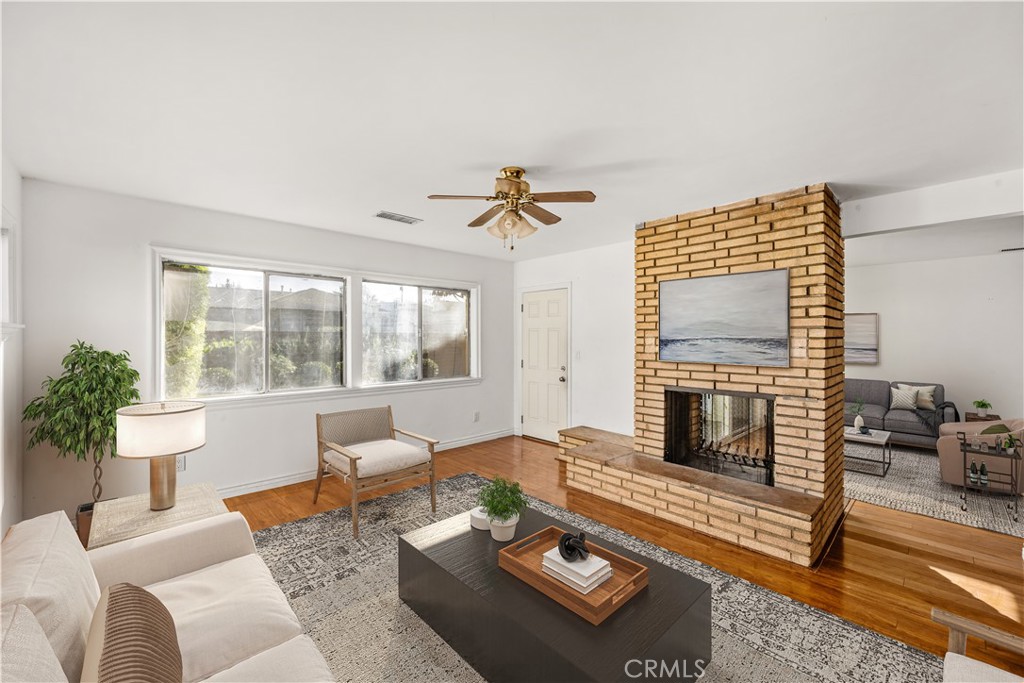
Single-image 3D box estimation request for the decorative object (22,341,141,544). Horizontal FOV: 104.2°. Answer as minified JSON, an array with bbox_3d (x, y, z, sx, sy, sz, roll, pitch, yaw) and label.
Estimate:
[{"bbox_3d":[-2.769,0.668,2.606,0.530,1.410,0.530,0,1,-42],"label":"decorative object"}]

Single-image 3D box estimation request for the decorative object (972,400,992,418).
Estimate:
[{"bbox_3d":[5.664,0.802,4.791,0.160,0.210,0.160,0,1,-42],"label":"decorative object"}]

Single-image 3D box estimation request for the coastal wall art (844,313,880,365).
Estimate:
[{"bbox_3d":[5.114,-0.036,6.106,0.040,0.760,0.780,0,1,-42],"label":"coastal wall art"}]

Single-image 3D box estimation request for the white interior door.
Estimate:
[{"bbox_3d":[0.432,0.331,5.311,0.050,2.015,0.835,0,1,-42],"label":"white interior door"}]

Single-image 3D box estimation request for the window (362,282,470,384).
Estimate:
[{"bbox_3d":[-1.075,-0.094,4.760,1.430,1.130,0.070,0,1,-42],"label":"window"}]

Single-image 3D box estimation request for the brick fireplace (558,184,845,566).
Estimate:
[{"bbox_3d":[1.385,0.142,3.737,1.130,2.455,2.545,0,1,-42],"label":"brick fireplace"}]

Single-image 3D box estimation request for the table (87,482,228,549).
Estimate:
[{"bbox_3d":[-1.734,1.105,1.966,0.470,0.550,0.635,0,1,-42],"label":"table"}]

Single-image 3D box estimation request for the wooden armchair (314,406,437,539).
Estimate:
[{"bbox_3d":[-1.121,0.977,3.276,0.700,0.785,0.855,0,1,-42],"label":"wooden armchair"}]

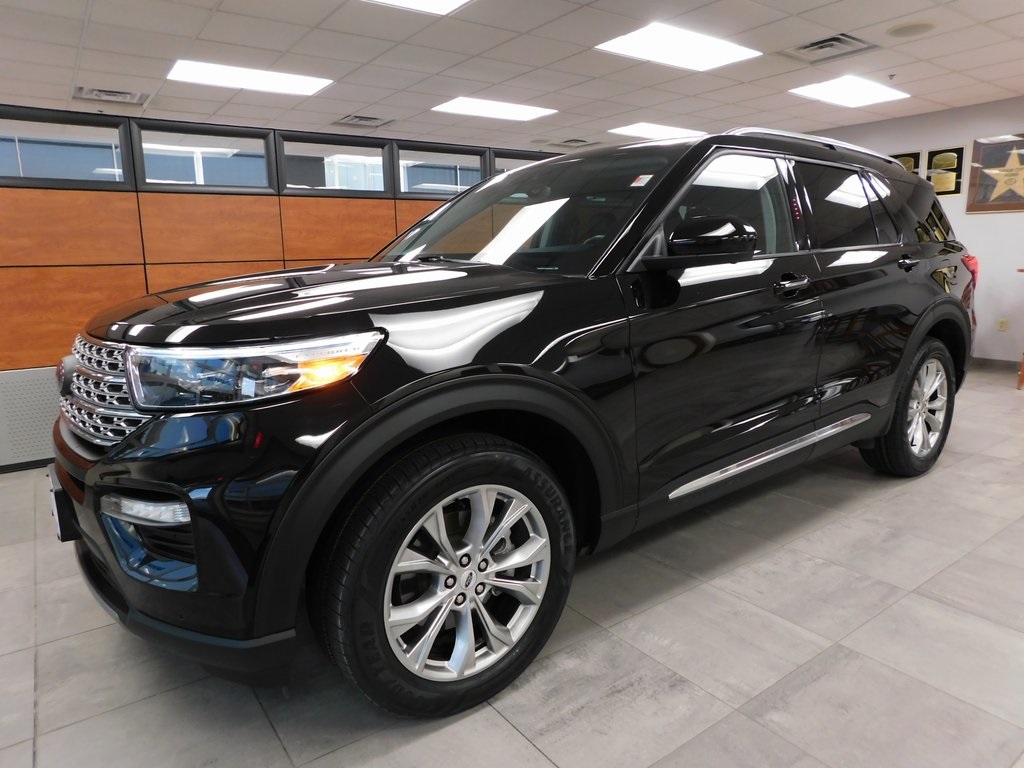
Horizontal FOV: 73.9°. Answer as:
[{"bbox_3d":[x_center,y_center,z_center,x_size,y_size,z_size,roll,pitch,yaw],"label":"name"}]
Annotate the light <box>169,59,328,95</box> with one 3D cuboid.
[{"bbox_3d":[-2.131,-2.530,5.576,1.200,0.060,0.600,-9,13,-35],"label":"light"}]

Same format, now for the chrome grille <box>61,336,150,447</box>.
[{"bbox_3d":[-1.264,-0.014,2.002,0.158,0.282,1.208,-10,14,-38],"label":"chrome grille"}]

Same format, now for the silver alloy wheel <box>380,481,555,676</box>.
[{"bbox_3d":[-0.159,0.514,1.883,0.535,0.535,0.208,-9,13,-36],"label":"silver alloy wheel"}]

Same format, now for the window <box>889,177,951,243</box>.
[{"bbox_3d":[2.288,-0.952,3.783,0.740,0.350,0.060,-11,-10,-42],"label":"window"}]

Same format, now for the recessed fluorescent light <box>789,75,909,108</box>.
[{"bbox_3d":[3.219,-2.796,6.439,1.200,0.060,0.600,-9,13,-35],"label":"recessed fluorescent light"}]

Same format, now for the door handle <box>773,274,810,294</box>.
[{"bbox_3d":[1.063,-0.380,2.584,0.238,0.044,0.054,-10,14,-38],"label":"door handle"}]

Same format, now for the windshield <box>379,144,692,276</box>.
[{"bbox_3d":[-0.040,-0.718,2.886,1.534,0.183,1.018,12,52,50],"label":"windshield"}]

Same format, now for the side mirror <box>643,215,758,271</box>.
[{"bbox_3d":[0.595,-0.449,2.137,0.250,0.175,0.260,-10,14,-38],"label":"side mirror"}]

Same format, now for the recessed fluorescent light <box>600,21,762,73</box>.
[{"bbox_3d":[1.258,-2.496,5.041,1.200,0.060,0.600,-9,13,-35],"label":"recessed fluorescent light"}]

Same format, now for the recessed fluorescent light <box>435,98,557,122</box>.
[{"bbox_3d":[-0.170,-2.830,6.973,1.200,0.060,0.600,-9,13,-35],"label":"recessed fluorescent light"}]

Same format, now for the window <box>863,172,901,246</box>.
[{"bbox_3d":[1.701,-0.819,3.180,0.223,0.361,0.050,-10,-9,-38],"label":"window"}]

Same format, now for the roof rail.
[{"bbox_3d":[1.573,-1.158,3.358,1.800,0.090,0.060,-10,14,-38],"label":"roof rail"}]

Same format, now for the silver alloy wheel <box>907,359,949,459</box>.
[{"bbox_3d":[2.197,0.123,3.751,0.540,0.540,0.200,-10,14,-38],"label":"silver alloy wheel"}]

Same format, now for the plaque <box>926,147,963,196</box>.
[{"bbox_3d":[4.295,-2.100,6.792,0.030,0.456,0.334,-9,13,-35],"label":"plaque"}]

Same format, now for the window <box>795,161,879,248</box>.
[{"bbox_3d":[1.392,-0.763,2.935,0.664,0.387,0.050,-10,-8,-38],"label":"window"}]

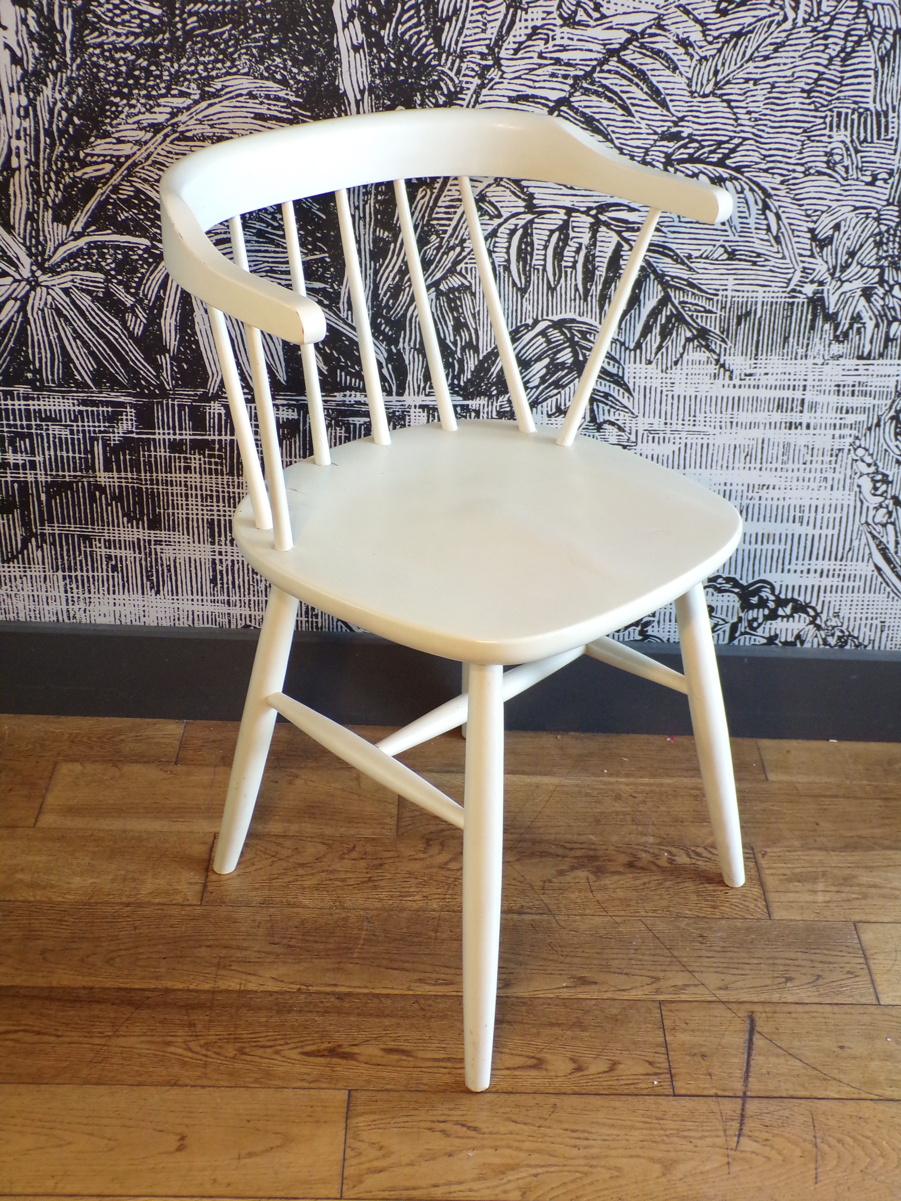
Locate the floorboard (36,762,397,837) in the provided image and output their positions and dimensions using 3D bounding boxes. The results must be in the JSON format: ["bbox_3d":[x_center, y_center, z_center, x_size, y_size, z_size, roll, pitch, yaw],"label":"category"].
[{"bbox_3d":[-0.261,0.235,1.678,0.405,0.018,0.117,2,32,-1],"label":"floorboard"}]

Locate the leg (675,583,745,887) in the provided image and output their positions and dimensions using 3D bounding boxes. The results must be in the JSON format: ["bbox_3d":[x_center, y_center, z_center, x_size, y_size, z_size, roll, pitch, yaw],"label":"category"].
[{"bbox_3d":[0.262,0.144,1.456,0.032,0.429,0.032,-39,44,-26],"label":"leg"}]

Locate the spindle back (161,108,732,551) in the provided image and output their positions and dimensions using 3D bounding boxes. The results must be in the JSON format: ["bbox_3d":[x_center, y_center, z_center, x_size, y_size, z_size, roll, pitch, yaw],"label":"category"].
[{"bbox_3d":[-0.037,-0.256,1.341,0.510,0.324,0.341,-25,41,-37],"label":"spindle back"}]

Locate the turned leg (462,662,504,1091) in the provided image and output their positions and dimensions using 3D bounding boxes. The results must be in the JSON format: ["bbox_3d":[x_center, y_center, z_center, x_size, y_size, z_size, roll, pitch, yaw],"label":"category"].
[{"bbox_3d":[0.028,0.245,1.276,0.034,0.422,0.034,1,18,0],"label":"turned leg"}]

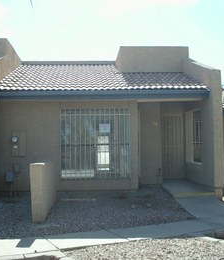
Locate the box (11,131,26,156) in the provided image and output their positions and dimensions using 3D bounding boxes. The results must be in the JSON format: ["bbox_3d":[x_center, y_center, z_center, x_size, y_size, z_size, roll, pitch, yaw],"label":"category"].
[{"bbox_3d":[-2.466,0.380,10.140,0.376,0.667,0.130,-1,-3,-5],"label":"box"}]

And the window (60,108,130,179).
[{"bbox_3d":[-0.443,0.365,10.141,1.854,1.859,0.120,-1,-3,-5],"label":"window"}]

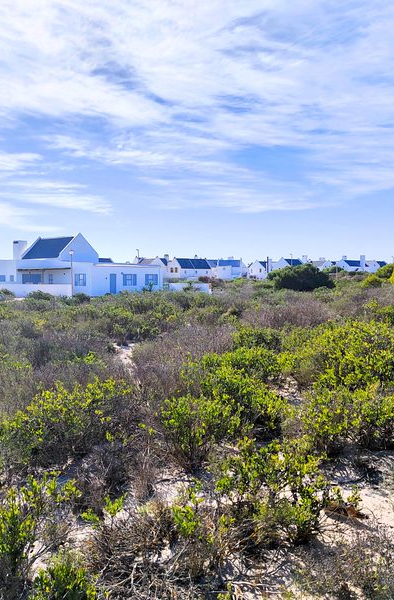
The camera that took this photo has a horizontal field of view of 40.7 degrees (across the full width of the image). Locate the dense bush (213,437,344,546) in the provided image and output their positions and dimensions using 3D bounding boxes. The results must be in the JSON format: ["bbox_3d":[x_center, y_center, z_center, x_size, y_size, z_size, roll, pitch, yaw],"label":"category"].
[{"bbox_3d":[0.506,1.201,3.300,0.760,0.570,0.660,0,2,0],"label":"dense bush"}]

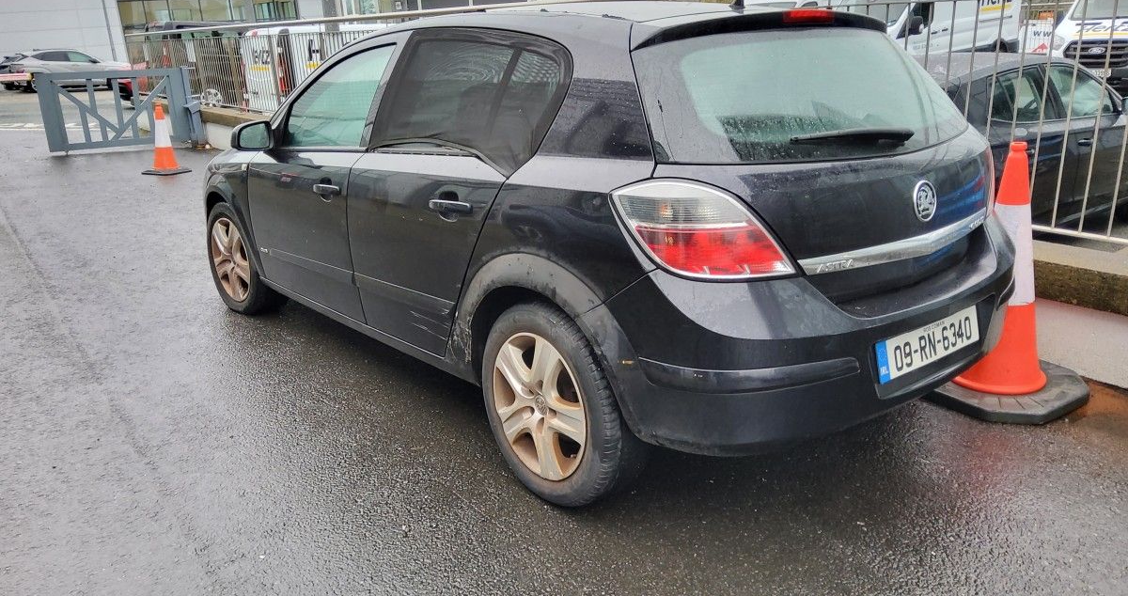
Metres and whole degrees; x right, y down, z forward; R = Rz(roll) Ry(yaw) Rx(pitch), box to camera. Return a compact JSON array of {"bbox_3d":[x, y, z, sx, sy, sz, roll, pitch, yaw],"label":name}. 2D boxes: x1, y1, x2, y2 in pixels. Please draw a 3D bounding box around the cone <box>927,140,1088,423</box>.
[{"bbox_3d":[1.599,-0.103,3.080,0.550,0.940,0.550,-14,20,-37],"label":"cone"}]

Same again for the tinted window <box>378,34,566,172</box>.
[{"bbox_3d":[-0.317,-0.626,2.614,0.060,0.452,0.977,15,1,-41],"label":"tinted window"}]

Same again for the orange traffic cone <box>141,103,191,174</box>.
[{"bbox_3d":[-5.250,-2.086,11.095,0.530,0.900,0.530,9,20,34],"label":"orange traffic cone"}]

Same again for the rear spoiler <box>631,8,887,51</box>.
[{"bbox_3d":[0.635,-0.809,2.509,1.200,0.130,0.240,-15,21,-37],"label":"rear spoiler"}]

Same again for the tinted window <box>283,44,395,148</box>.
[{"bbox_3d":[-0.901,-0.773,3.316,0.050,0.419,0.813,15,1,-40],"label":"tinted window"}]

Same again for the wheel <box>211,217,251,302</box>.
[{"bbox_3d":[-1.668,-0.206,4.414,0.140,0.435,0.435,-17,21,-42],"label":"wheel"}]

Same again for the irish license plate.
[{"bbox_3d":[1.008,0.121,2.325,0.520,0.112,0.020,-14,9,-37],"label":"irish license plate"}]

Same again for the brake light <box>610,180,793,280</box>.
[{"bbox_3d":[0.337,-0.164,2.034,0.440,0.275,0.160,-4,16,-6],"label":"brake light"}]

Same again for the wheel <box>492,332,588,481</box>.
[{"bbox_3d":[-0.024,0.297,2.445,0.140,0.435,0.435,-14,20,-37],"label":"wheel"}]

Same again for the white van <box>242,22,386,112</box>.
[{"bbox_3d":[-3.892,-4.803,18.083,5.100,2.000,2.000,-17,22,-41],"label":"white van"}]

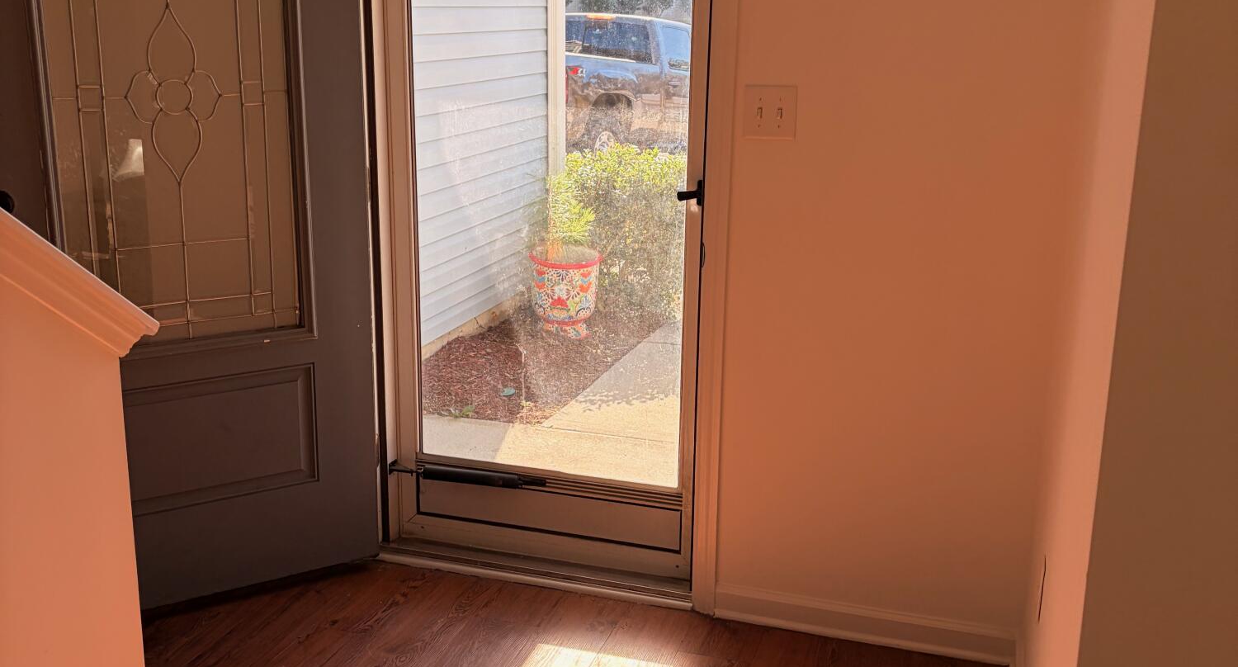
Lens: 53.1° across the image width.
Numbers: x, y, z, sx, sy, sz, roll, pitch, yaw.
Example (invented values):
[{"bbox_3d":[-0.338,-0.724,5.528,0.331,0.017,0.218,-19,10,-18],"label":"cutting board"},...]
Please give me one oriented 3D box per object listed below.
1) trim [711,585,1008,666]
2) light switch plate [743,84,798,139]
[{"bbox_3d":[0.597,0.719,3.065,0.736,0.090,0.026,6,15,17],"label":"trim"},{"bbox_3d":[0.348,-0.507,2.842,0.120,0.120,0.012,6,15,17],"label":"light switch plate"}]

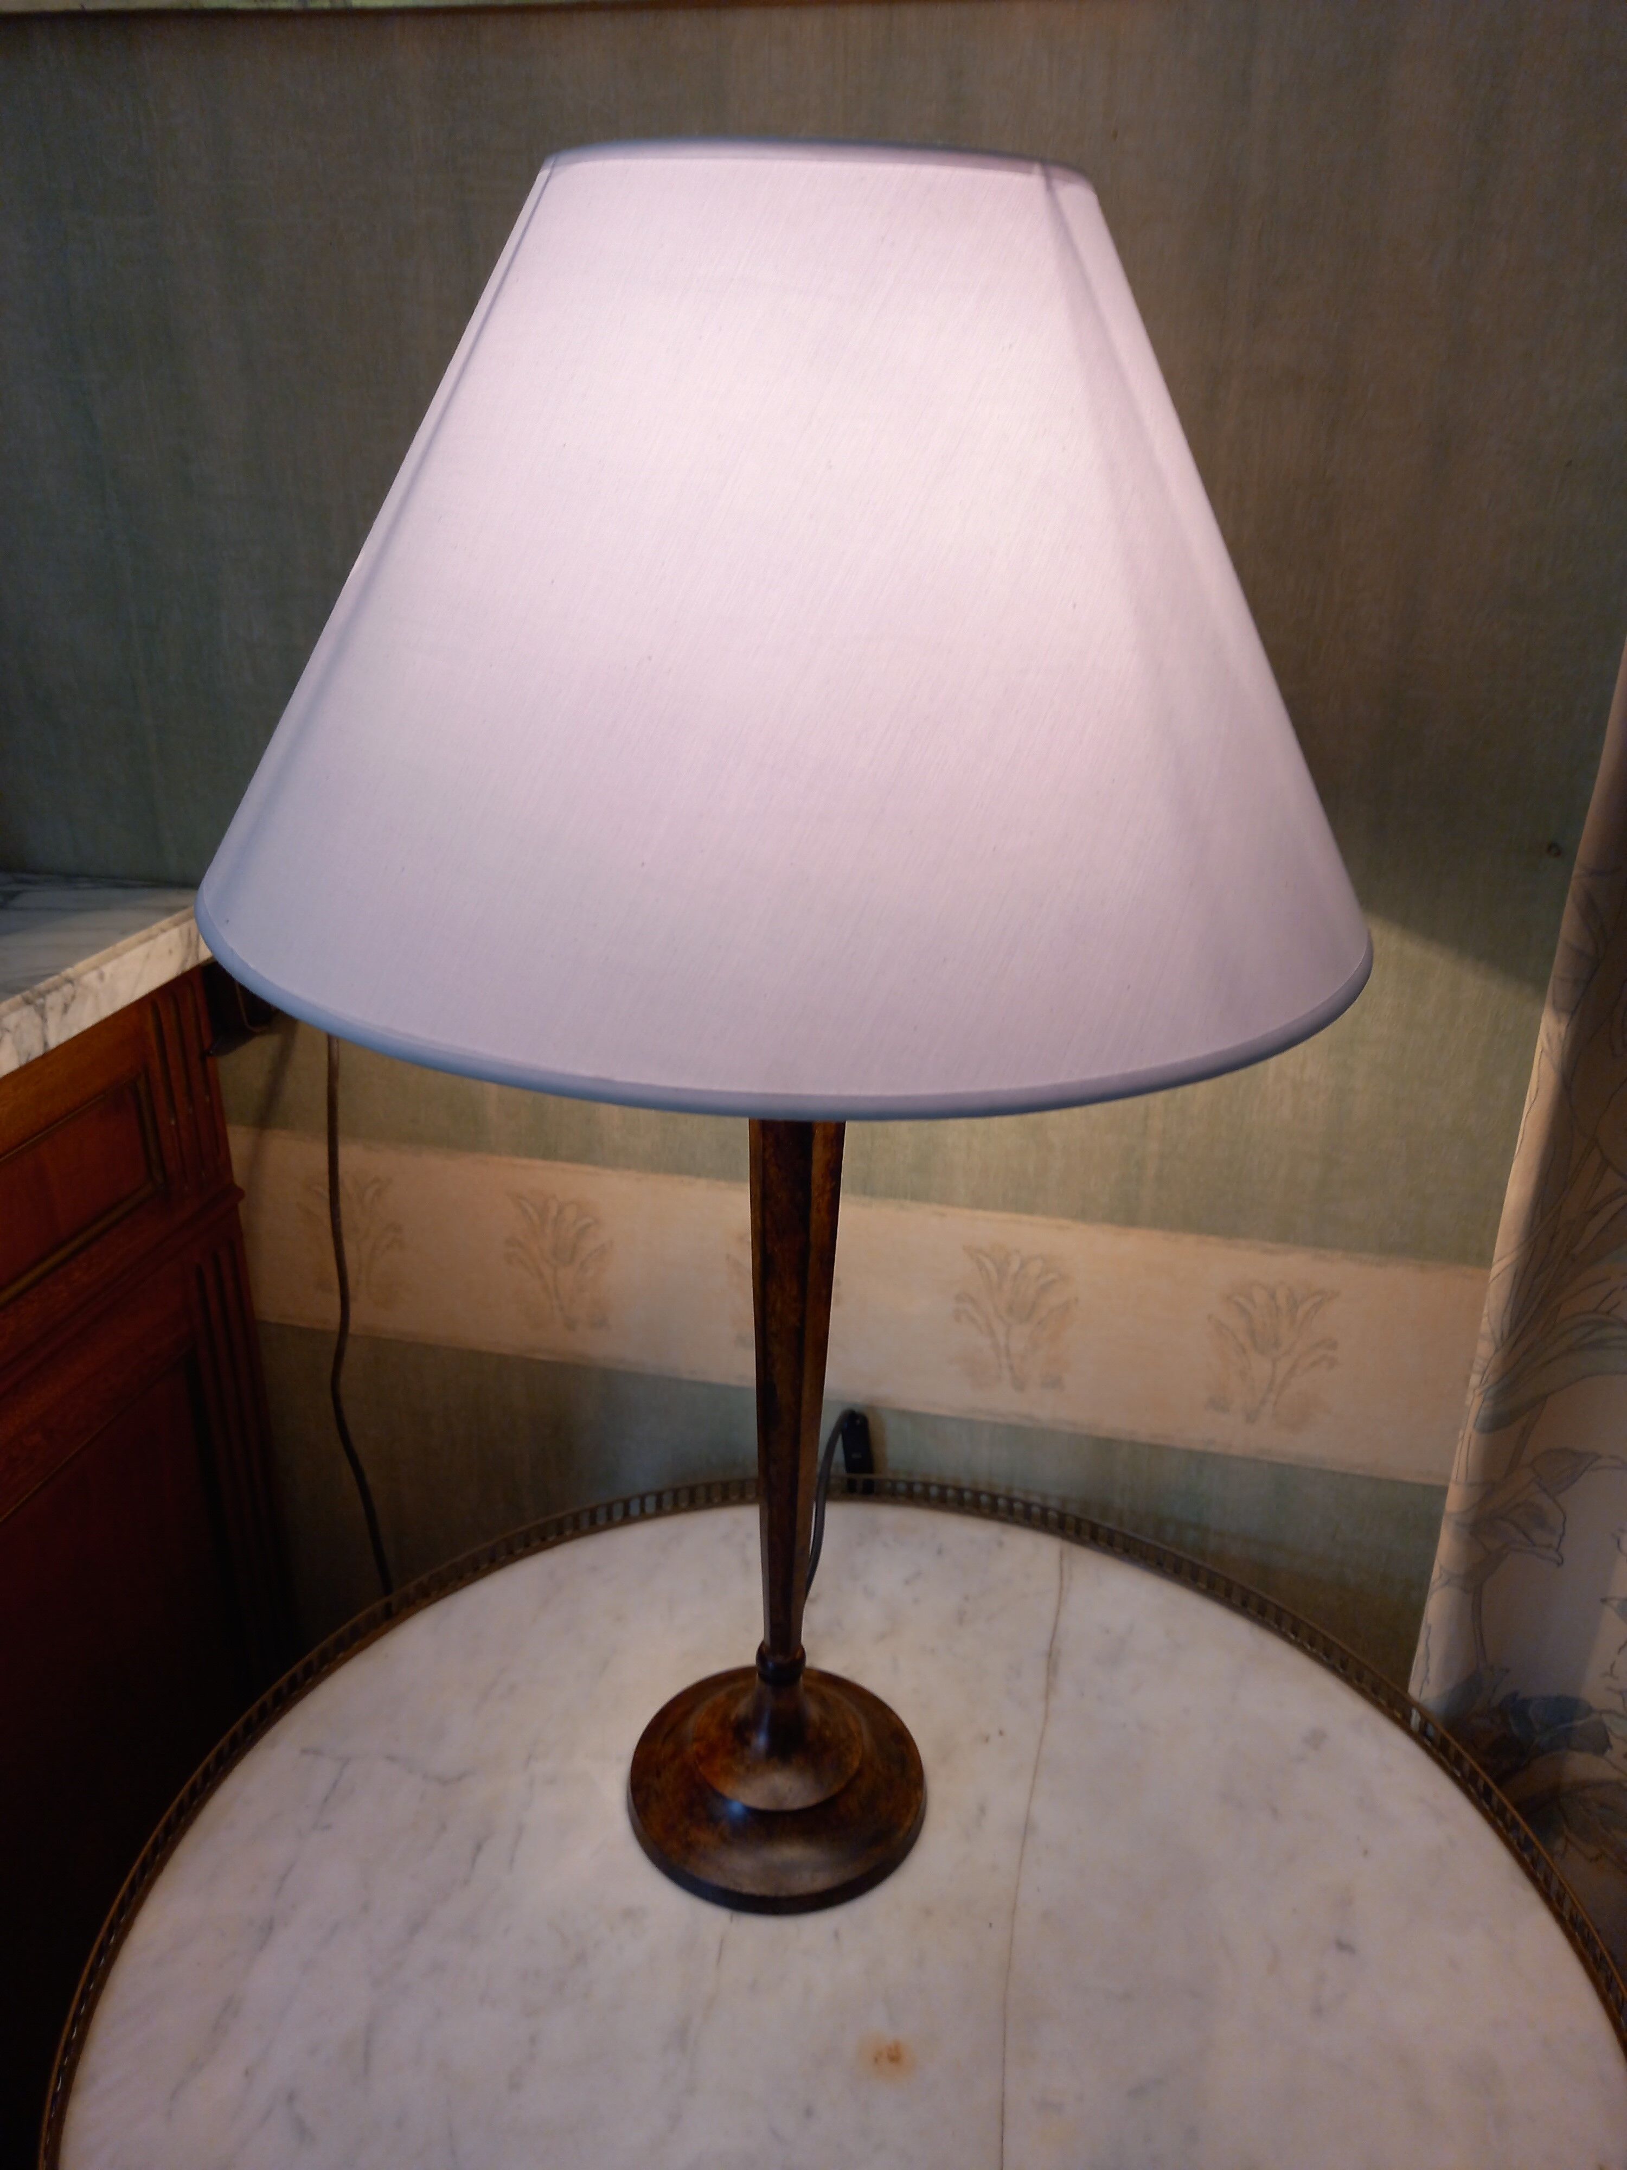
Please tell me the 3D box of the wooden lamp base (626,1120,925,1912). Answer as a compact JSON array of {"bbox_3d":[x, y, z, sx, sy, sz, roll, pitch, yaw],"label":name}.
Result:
[{"bbox_3d":[-0.010,0.134,0.654,0.140,0.427,0.140,2,23,0],"label":"wooden lamp base"}]

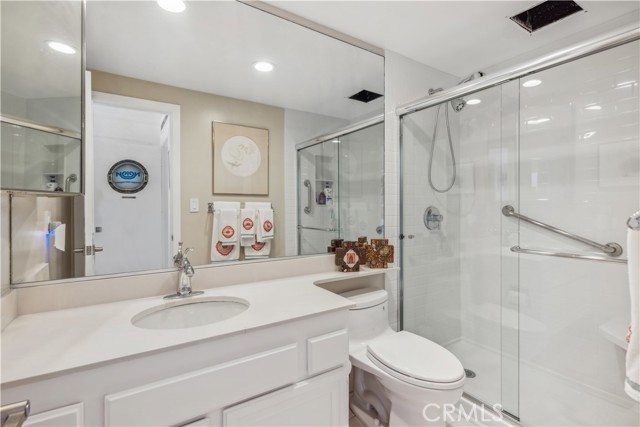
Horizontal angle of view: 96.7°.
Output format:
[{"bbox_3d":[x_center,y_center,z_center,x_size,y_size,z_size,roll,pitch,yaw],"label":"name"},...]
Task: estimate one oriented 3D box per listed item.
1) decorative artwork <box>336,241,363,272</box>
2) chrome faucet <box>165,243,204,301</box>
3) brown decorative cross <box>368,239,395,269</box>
[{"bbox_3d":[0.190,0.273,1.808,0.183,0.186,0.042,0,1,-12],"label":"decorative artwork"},{"bbox_3d":[-0.590,0.270,1.256,0.168,0.210,0.150,-1,1,-32],"label":"chrome faucet"},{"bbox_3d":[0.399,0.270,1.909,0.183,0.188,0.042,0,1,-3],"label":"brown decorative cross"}]

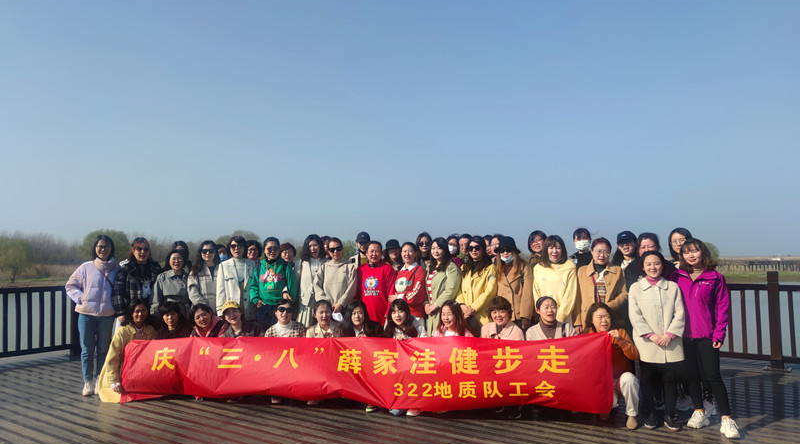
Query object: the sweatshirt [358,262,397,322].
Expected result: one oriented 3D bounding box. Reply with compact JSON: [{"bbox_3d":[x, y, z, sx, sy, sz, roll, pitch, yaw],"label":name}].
[{"bbox_3d":[-0.248,0.794,6.120,0.450,0.680,0.310,-1,-3,6],"label":"sweatshirt"}]

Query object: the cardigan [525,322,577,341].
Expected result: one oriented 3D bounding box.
[{"bbox_3d":[1.378,1.147,5.017,0.480,0.530,0.350,-1,-4,12],"label":"cardigan"}]

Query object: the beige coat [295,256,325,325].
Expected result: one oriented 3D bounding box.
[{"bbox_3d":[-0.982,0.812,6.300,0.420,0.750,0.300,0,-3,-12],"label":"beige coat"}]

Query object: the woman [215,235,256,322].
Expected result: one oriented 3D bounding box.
[{"bbox_3d":[-1.765,0.994,5.950,0.480,1.680,0.320,0,-4,-6],"label":"woman"}]

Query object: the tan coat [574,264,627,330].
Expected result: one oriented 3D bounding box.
[{"bbox_3d":[1.945,0.765,5.380,0.510,0.800,0.300,-1,-4,10],"label":"tan coat"}]

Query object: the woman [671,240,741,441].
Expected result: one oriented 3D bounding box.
[{"bbox_3d":[2.663,0.970,4.860,0.560,1.660,0.420,-2,-4,25],"label":"woman"}]

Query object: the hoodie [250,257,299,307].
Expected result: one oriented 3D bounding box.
[{"bbox_3d":[-1.342,0.662,5.930,0.510,0.560,0.290,0,-4,-4],"label":"hoodie"}]

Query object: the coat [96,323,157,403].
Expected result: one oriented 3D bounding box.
[{"bbox_3d":[-2.810,1.399,5.720,0.570,0.800,0.460,1,-4,-10],"label":"coat"}]

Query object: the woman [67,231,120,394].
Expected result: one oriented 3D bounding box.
[{"bbox_3d":[-3.387,1.038,6.130,0.540,1.720,0.360,1,-3,-18],"label":"woman"}]

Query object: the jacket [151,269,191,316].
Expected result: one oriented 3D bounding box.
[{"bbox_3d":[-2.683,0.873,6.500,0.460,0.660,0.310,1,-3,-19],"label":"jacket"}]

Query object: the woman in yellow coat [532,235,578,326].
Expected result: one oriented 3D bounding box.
[{"bbox_3d":[1.519,0.968,5.420,0.470,1.660,0.320,-1,-4,8],"label":"woman in yellow coat"}]

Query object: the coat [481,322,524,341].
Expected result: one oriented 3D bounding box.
[{"bbox_3d":[0.970,1.217,5.250,0.440,0.560,0.380,-1,-4,8],"label":"coat"}]

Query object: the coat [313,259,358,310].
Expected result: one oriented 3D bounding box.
[{"bbox_3d":[-0.715,0.704,6.200,0.490,0.590,0.310,0,-3,-5],"label":"coat"}]

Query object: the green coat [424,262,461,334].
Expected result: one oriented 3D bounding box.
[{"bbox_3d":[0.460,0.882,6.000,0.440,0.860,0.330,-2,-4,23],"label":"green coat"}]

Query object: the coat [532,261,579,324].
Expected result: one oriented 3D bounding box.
[{"bbox_3d":[1.542,0.698,5.467,0.470,0.650,0.300,-1,-4,14],"label":"coat"}]

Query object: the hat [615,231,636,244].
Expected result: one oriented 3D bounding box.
[{"bbox_3d":[2.389,0.163,5.852,0.200,0.150,0.260,-1,-4,17],"label":"hat"}]

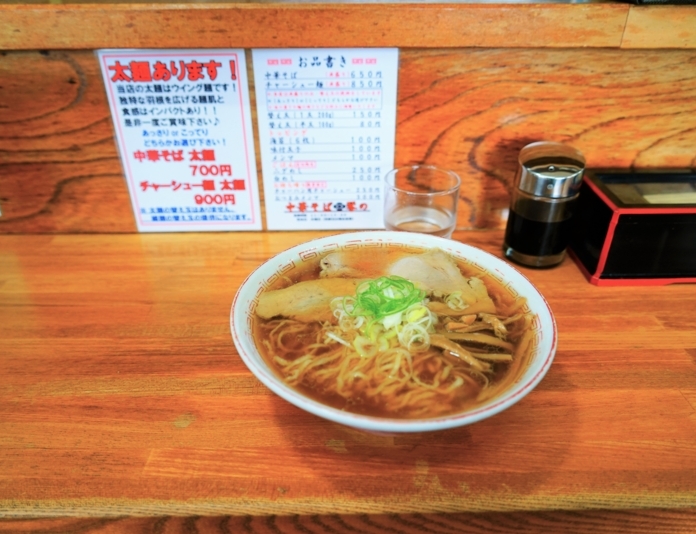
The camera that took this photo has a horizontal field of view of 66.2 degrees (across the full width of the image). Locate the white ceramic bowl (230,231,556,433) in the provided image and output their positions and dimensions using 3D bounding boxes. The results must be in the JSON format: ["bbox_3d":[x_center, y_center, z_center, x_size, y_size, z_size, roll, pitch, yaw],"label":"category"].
[{"bbox_3d":[0.031,0.057,0.400,0.225,0.070,0.225,0,32,0],"label":"white ceramic bowl"}]

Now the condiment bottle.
[{"bbox_3d":[0.205,-0.064,0.556,0.068,0.112,0.068,12,34,19],"label":"condiment bottle"}]

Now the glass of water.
[{"bbox_3d":[0.076,-0.054,0.566,0.077,0.083,0.077,-1,32,-2],"label":"glass of water"}]

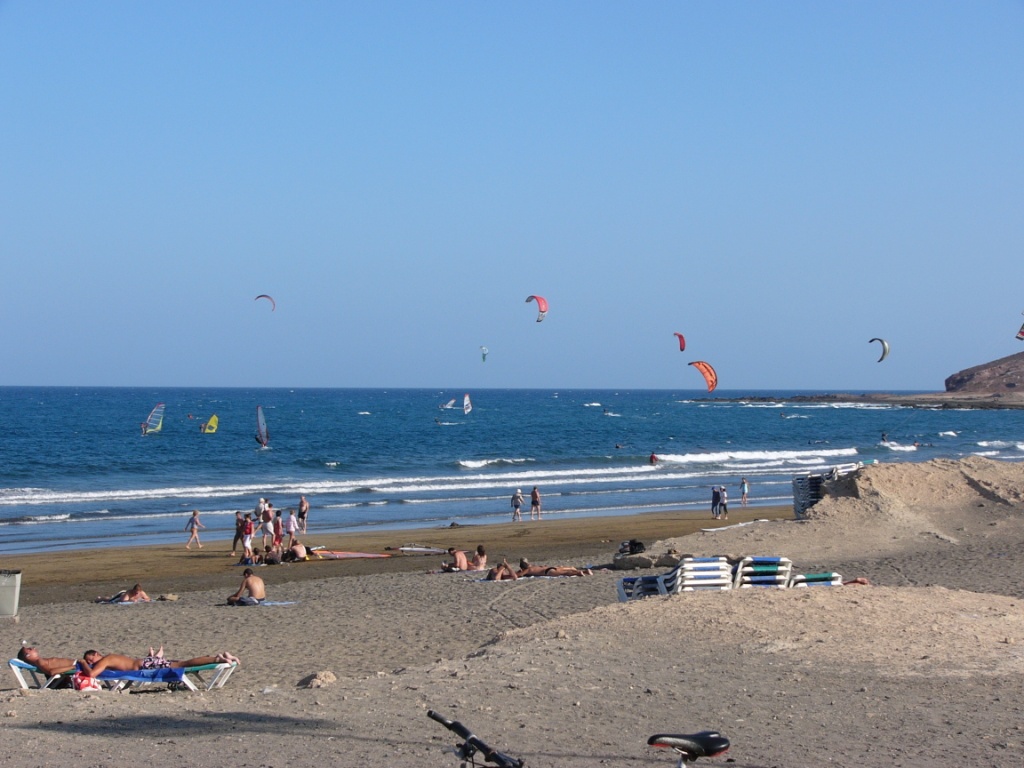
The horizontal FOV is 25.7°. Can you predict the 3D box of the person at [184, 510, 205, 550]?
[{"bbox_3d":[-13.395,6.157,95.000,0.750,1.630,0.480,0,0,-28],"label":"person"}]

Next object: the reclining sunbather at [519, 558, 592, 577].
[{"bbox_3d":[1.190,5.033,61.500,1.920,0.420,0.550,0,0,3],"label":"reclining sunbather"}]

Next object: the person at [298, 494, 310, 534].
[{"bbox_3d":[-9.553,6.026,103.500,0.550,1.750,0.450,0,0,30],"label":"person"}]

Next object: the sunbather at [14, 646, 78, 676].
[{"bbox_3d":[-4.893,3.227,26.100,1.720,0.360,0.520,3,0,2],"label":"sunbather"}]

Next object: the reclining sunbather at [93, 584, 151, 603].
[{"bbox_3d":[-10.135,5.451,58.500,1.650,0.430,0.580,0,0,44],"label":"reclining sunbather"}]

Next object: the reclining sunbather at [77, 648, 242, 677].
[{"bbox_3d":[-3.983,3.175,25.400,1.820,0.300,0.580,0,0,2],"label":"reclining sunbather"}]

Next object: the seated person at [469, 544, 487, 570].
[{"bbox_3d":[-1.129,5.595,72.500,0.520,0.800,0.750,0,0,-18],"label":"seated person"}]

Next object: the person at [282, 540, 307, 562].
[{"bbox_3d":[-7.649,5.828,78.700,0.780,0.760,0.580,0,0,44],"label":"person"}]

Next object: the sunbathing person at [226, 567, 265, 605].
[{"bbox_3d":[-6.672,5.114,56.500,0.820,0.880,0.650,0,0,41],"label":"sunbathing person"}]

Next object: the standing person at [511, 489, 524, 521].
[{"bbox_3d":[0.299,6.254,116.000,0.600,1.670,0.550,0,0,-44],"label":"standing person"}]

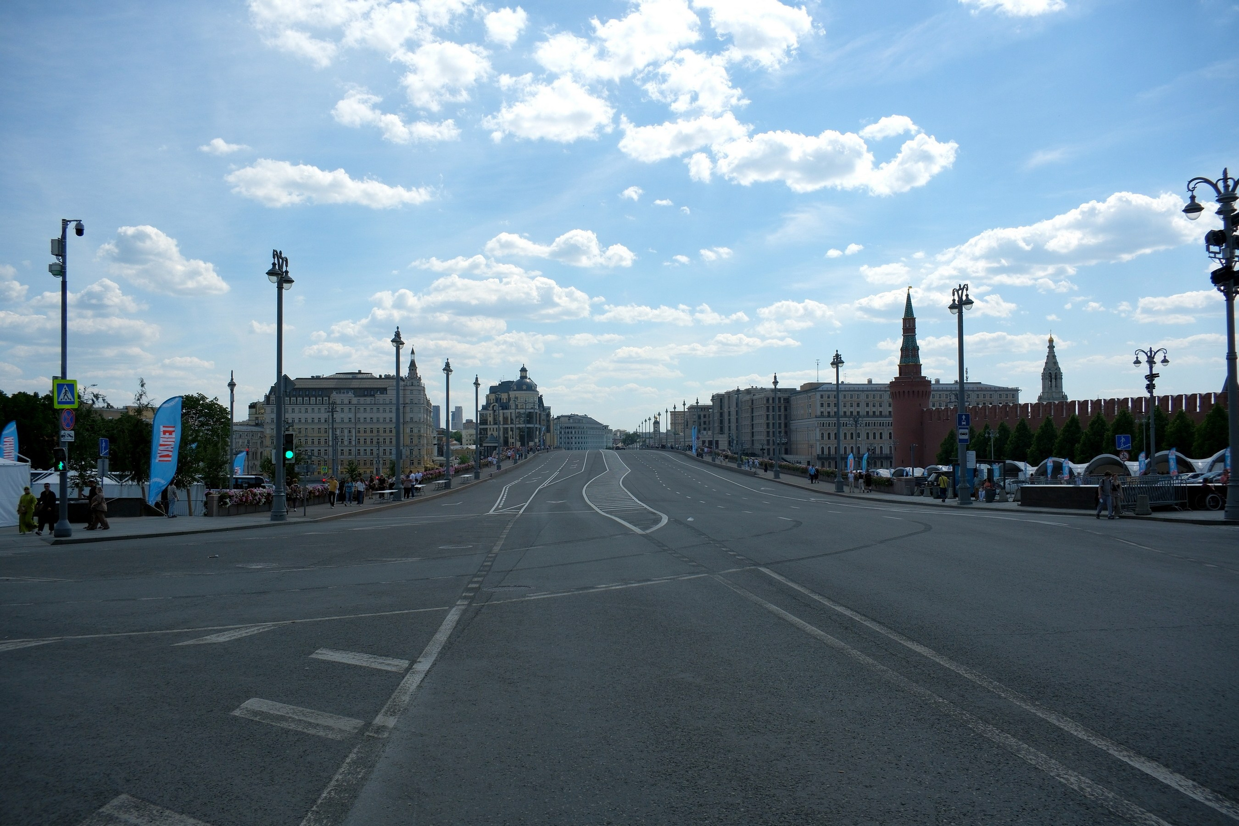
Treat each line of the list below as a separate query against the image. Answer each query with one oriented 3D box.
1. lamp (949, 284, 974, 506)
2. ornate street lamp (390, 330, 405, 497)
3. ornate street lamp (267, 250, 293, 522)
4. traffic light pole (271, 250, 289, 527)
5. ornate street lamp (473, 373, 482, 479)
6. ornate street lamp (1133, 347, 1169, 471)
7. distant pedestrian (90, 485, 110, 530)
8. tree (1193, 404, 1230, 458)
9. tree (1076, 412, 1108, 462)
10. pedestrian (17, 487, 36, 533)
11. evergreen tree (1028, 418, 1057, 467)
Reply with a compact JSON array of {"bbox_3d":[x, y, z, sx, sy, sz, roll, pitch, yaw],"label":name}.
[{"bbox_3d":[18.651,-1.050,50.500,0.720,11.900,2.500,0,-2,0],"label":"lamp"},{"bbox_3d":[-14.597,0.064,61.184,0.850,11.400,1.500,-1,-2,2],"label":"ornate street lamp"},{"bbox_3d":[-15.001,-1.313,41.000,0.720,11.800,2.500,0,-2,0],"label":"ornate street lamp"},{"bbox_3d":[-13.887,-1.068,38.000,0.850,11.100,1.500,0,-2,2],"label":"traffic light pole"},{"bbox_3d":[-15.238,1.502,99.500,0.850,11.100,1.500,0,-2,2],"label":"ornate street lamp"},{"bbox_3d":[49.998,0.275,87.000,3.050,13.000,3.050,-2,-2,27],"label":"ornate street lamp"},{"bbox_3d":[-18.668,3.424,33.400,0.680,1.650,0.520,0,-2,3],"label":"distant pedestrian"},{"bbox_3d":[99.582,3.471,155.809,6.200,10.348,6.200,1,-2,-34],"label":"tree"},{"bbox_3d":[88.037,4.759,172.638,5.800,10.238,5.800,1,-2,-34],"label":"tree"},{"bbox_3d":[-20.162,3.316,31.571,0.620,1.630,0.500,-2,-2,34],"label":"pedestrian"},{"bbox_3d":[63.556,5.748,139.000,4.300,10.200,4.300,0,-2,0],"label":"evergreen tree"}]

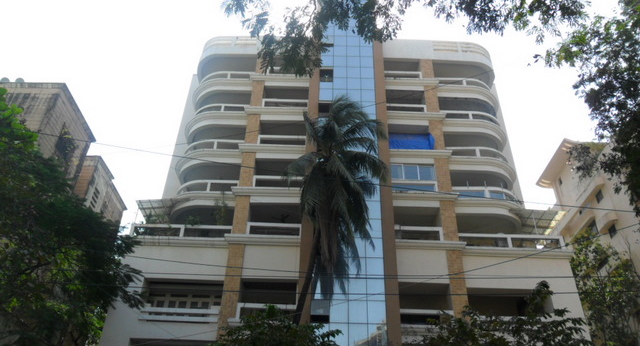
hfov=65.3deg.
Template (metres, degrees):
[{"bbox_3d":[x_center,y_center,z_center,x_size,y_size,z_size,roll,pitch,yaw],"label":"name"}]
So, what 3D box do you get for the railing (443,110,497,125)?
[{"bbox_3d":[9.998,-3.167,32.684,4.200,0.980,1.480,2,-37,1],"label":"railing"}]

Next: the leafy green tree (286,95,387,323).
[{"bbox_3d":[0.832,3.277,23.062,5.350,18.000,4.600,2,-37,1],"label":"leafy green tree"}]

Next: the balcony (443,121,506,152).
[{"bbox_3d":[10.067,-2.284,32.250,4.600,1.050,2.120,2,-37,1],"label":"balcony"}]

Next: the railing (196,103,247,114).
[{"bbox_3d":[-6.570,-3.858,33.004,3.965,0.742,1.271,2,-36,0],"label":"railing"}]

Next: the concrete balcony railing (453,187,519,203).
[{"bbox_3d":[9.831,1.604,29.397,4.372,0.742,1.291,2,-36,0],"label":"concrete balcony railing"}]

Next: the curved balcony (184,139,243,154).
[{"bbox_3d":[-6.810,-1.202,31.069,4.050,1.000,1.580,2,-37,1],"label":"curved balcony"}]

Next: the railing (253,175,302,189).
[{"bbox_3d":[-2.415,0.610,28.228,2.900,0.900,0.250,2,-37,1],"label":"railing"}]

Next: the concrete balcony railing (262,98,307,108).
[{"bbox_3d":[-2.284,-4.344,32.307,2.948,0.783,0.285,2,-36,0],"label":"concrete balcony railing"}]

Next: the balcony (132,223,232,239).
[{"bbox_3d":[-7.491,3.206,27.209,5.439,0.823,0.203,2,-36,0],"label":"balcony"}]

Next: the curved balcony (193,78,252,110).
[{"bbox_3d":[-6.724,-5.333,34.418,4.372,1.220,2.216,2,-36,0],"label":"curved balcony"}]

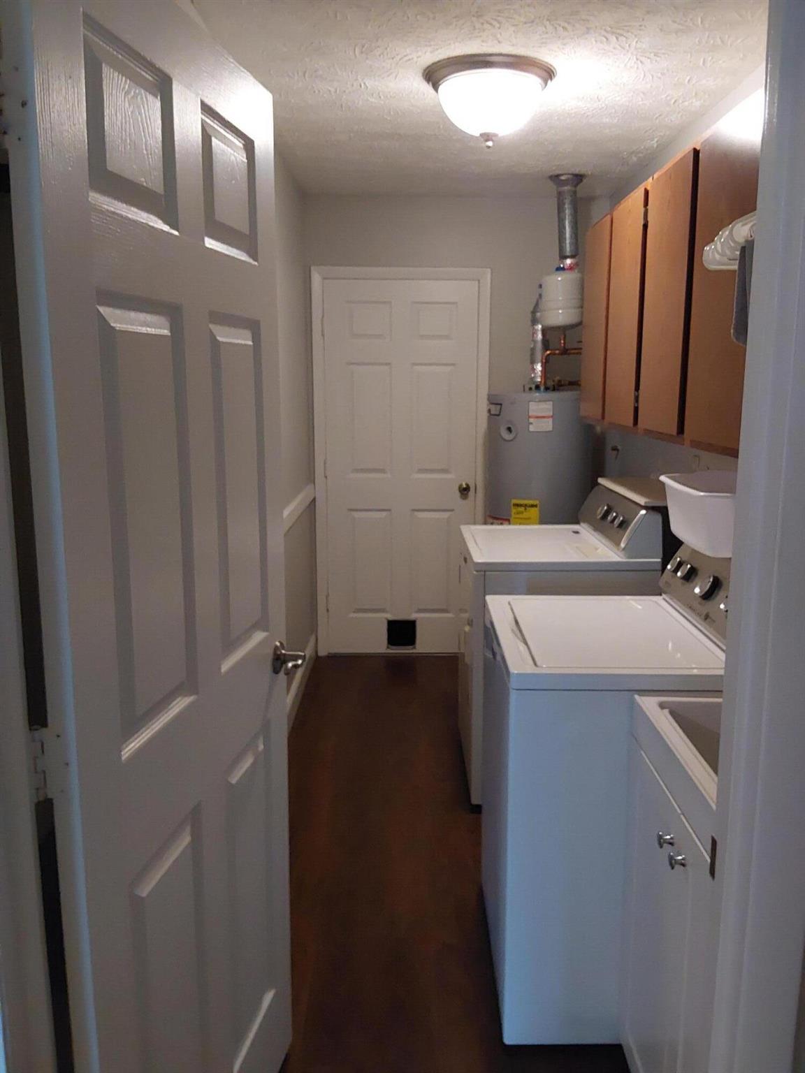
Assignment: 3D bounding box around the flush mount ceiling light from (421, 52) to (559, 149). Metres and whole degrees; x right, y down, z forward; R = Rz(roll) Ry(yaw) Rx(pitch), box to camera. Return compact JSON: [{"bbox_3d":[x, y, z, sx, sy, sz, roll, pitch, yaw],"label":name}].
[{"bbox_3d":[0.271,-1.323,2.712,0.410,0.217,0.410,0,10,0],"label":"flush mount ceiling light"}]

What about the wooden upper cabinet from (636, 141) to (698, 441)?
[{"bbox_3d":[0.912,-0.672,2.499,0.324,0.773,0.465,0,10,0],"label":"wooden upper cabinet"}]

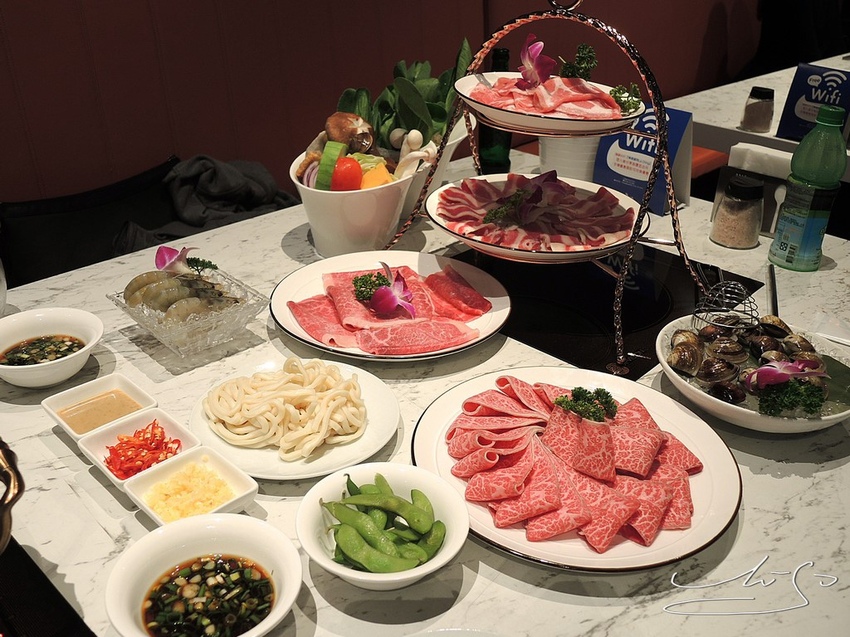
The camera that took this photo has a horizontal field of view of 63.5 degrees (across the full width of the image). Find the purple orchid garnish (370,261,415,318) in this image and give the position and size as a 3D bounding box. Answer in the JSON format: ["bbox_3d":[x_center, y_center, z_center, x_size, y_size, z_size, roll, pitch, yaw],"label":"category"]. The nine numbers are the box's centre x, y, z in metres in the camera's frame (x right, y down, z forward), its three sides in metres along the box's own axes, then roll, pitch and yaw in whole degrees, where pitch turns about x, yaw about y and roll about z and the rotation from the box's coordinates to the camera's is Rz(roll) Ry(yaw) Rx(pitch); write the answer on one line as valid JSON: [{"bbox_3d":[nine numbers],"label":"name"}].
[{"bbox_3d":[-0.038,-0.033,0.813,0.052,0.043,0.048,-6,29,-15],"label":"purple orchid garnish"}]

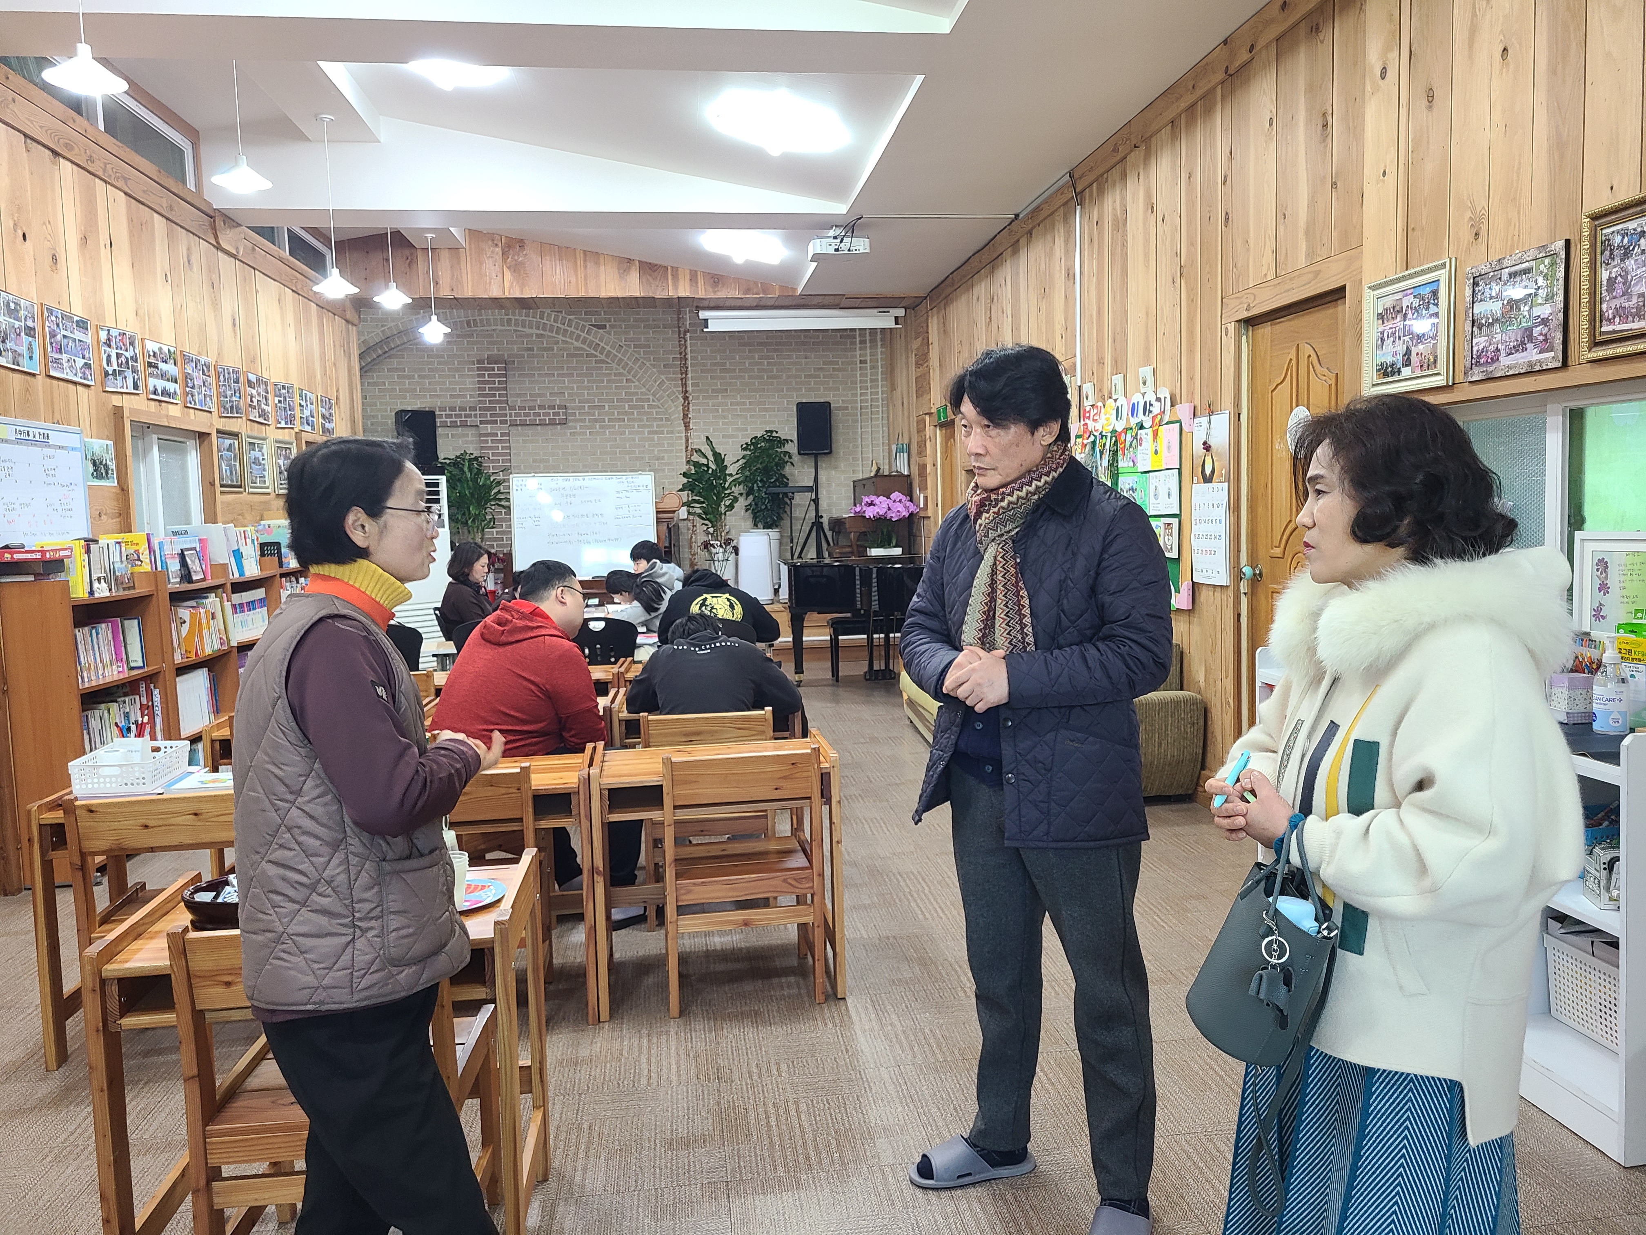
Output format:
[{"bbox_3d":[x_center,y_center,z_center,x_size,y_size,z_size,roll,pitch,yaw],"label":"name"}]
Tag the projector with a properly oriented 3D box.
[{"bbox_3d":[0.116,-2.573,8.674,0.390,0.115,0.300,-2,5,-7],"label":"projector"}]

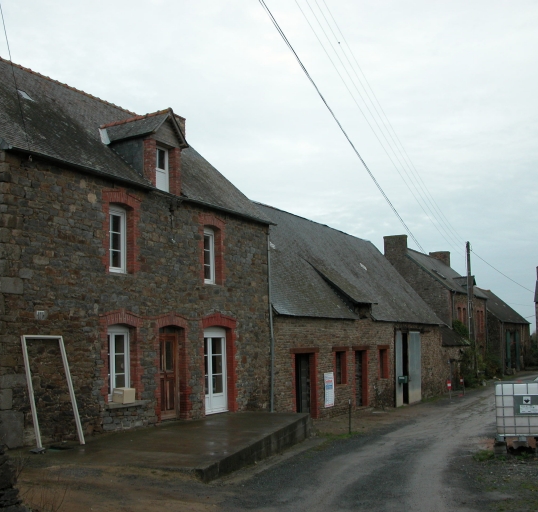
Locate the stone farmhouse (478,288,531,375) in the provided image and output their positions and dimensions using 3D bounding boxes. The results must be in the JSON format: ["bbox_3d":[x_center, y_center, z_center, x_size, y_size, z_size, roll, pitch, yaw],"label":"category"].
[{"bbox_3d":[17.326,6.194,58.516,6.900,7.350,12.500,-5,-8,29],"label":"stone farmhouse"}]

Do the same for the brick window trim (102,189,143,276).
[{"bbox_3d":[-3.140,-0.510,14.420,0.260,1.839,1.233,-5,-8,29],"label":"brick window trim"}]

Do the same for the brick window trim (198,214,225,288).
[{"bbox_3d":[-1.489,-0.163,17.320,0.260,1.880,1.213,-5,-8,29],"label":"brick window trim"}]

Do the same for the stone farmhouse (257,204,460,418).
[{"bbox_3d":[1.941,2.403,29.781,7.250,7.800,19.700,-5,-8,29],"label":"stone farmhouse"}]

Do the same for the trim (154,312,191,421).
[{"bbox_3d":[-2.231,2.480,15.559,0.260,2.425,1.324,-5,-8,29],"label":"trim"}]

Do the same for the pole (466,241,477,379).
[{"bbox_3d":[12.569,3.327,42.500,0.300,8.382,0.300,-5,-8,29],"label":"pole"}]

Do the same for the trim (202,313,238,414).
[{"bbox_3d":[-1.293,2.682,17.205,0.260,2.506,1.677,-5,-8,29],"label":"trim"}]

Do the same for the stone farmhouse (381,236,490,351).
[{"bbox_3d":[10.185,3.721,45.926,6.900,8.950,9.800,-5,-8,29],"label":"stone farmhouse"}]

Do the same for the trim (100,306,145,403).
[{"bbox_3d":[-3.079,2.017,14.115,0.260,1.880,1.374,-5,-8,29],"label":"trim"}]

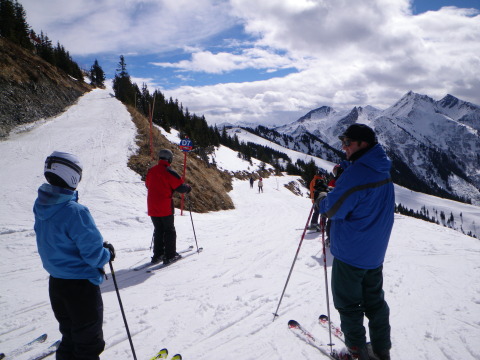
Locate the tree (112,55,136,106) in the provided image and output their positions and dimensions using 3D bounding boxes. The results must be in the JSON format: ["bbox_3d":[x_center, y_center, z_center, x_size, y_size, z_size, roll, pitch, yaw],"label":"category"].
[{"bbox_3d":[-23.796,-20.500,80.000,5.000,10.700,5.000,0,3,0],"label":"tree"}]

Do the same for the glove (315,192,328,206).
[{"bbox_3d":[0.640,0.153,3.050,0.150,0.130,0.110,2,3,30],"label":"glove"}]

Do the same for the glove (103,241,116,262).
[{"bbox_3d":[-0.857,0.469,2.550,0.120,0.150,0.100,-2,3,-37],"label":"glove"}]

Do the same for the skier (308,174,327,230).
[{"bbox_3d":[2.313,0.611,11.300,0.580,1.700,0.600,0,3,-3],"label":"skier"}]

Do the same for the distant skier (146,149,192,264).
[{"bbox_3d":[-1.107,0.419,6.100,0.680,1.780,0.580,1,3,22],"label":"distant skier"}]

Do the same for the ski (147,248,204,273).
[{"bbox_3d":[-0.986,1.260,6.220,0.110,0.090,1.700,0,0,23],"label":"ski"}]

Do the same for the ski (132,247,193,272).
[{"bbox_3d":[-1.185,1.260,6.360,0.110,0.090,1.700,0,0,23],"label":"ski"}]

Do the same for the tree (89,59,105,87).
[{"bbox_3d":[-42.499,-31.837,115.000,4.600,8.300,4.600,0,3,0],"label":"tree"}]

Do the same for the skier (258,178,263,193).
[{"bbox_3d":[2.323,0.646,44.000,0.600,1.720,0.500,0,3,3],"label":"skier"}]

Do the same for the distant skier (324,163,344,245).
[{"bbox_3d":[2.059,0.538,8.200,0.580,1.720,0.600,0,3,3],"label":"distant skier"}]

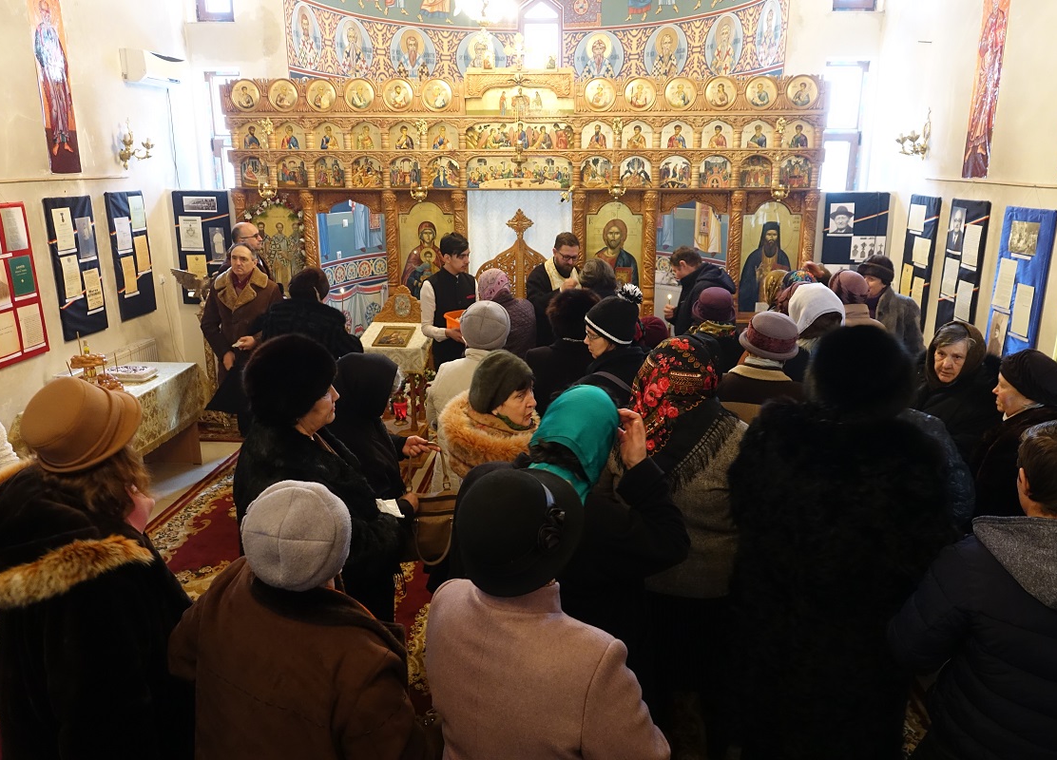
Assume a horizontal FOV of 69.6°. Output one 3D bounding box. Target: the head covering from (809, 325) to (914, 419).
[{"bbox_3d":[0.952,-0.023,2.172,0.290,0.230,0.290,-1,15,-5],"label":"head covering"}]

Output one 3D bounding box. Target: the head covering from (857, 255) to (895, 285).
[{"bbox_3d":[2.239,-0.713,4.905,0.250,0.180,0.220,-8,17,-26],"label":"head covering"}]

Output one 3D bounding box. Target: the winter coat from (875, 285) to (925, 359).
[{"bbox_3d":[2.744,-0.207,5.783,0.420,1.000,0.500,2,15,6],"label":"winter coat"}]

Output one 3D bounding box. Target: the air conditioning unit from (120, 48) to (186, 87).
[{"bbox_3d":[-3.150,-2.633,6.465,0.200,0.260,0.770,0,16,1],"label":"air conditioning unit"}]

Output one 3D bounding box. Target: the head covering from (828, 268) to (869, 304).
[{"bbox_3d":[1.862,-0.544,4.414,0.230,0.190,0.240,-1,20,-26],"label":"head covering"}]

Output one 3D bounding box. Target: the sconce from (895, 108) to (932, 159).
[{"bbox_3d":[3.032,-1.936,5.980,0.210,0.430,0.340,1,15,3],"label":"sconce"}]

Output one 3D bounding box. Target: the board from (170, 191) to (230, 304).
[{"bbox_3d":[-2.891,-1.184,6.839,0.495,1.000,0.050,0,16,1],"label":"board"}]

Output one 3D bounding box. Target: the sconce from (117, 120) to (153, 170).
[{"bbox_3d":[-3.145,-1.881,6.068,0.210,0.420,0.340,1,15,3],"label":"sconce"}]

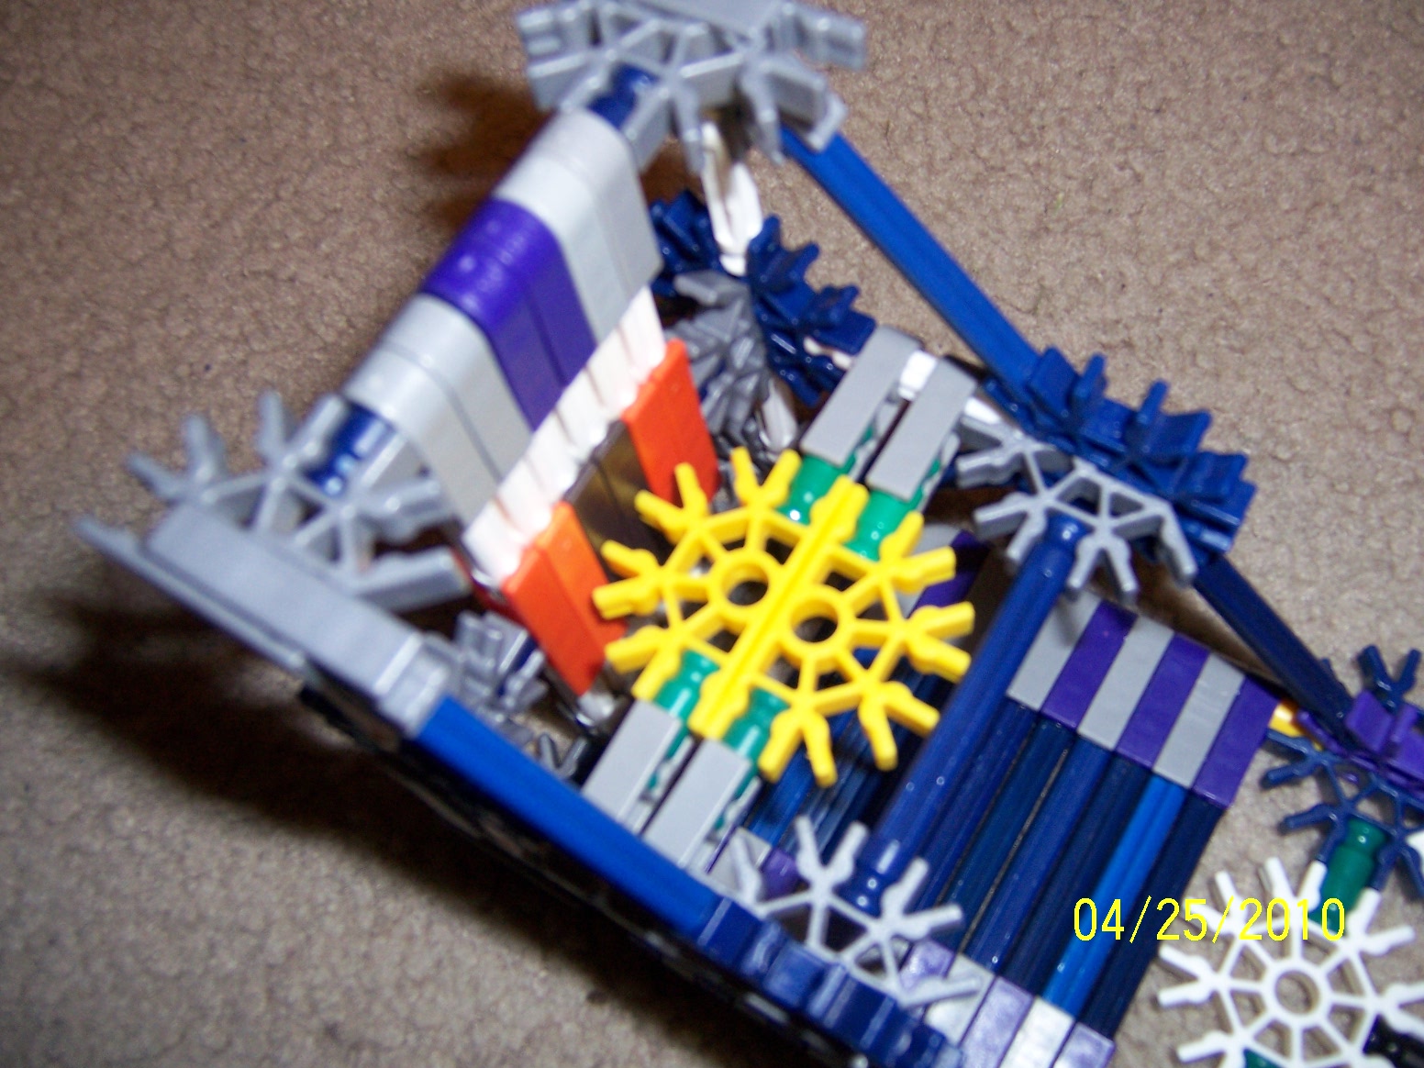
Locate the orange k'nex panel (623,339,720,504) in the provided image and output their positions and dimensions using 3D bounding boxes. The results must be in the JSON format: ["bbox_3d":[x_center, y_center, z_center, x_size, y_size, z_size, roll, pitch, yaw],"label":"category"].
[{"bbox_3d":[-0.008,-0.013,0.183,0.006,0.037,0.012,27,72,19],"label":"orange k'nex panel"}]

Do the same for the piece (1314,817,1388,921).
[{"bbox_3d":[0.094,0.052,0.204,0.006,0.006,0.017,27,72,19],"label":"piece"}]

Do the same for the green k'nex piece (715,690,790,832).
[{"bbox_3d":[0.004,0.027,0.165,0.006,0.006,0.017,27,72,19],"label":"green k'nex piece"}]

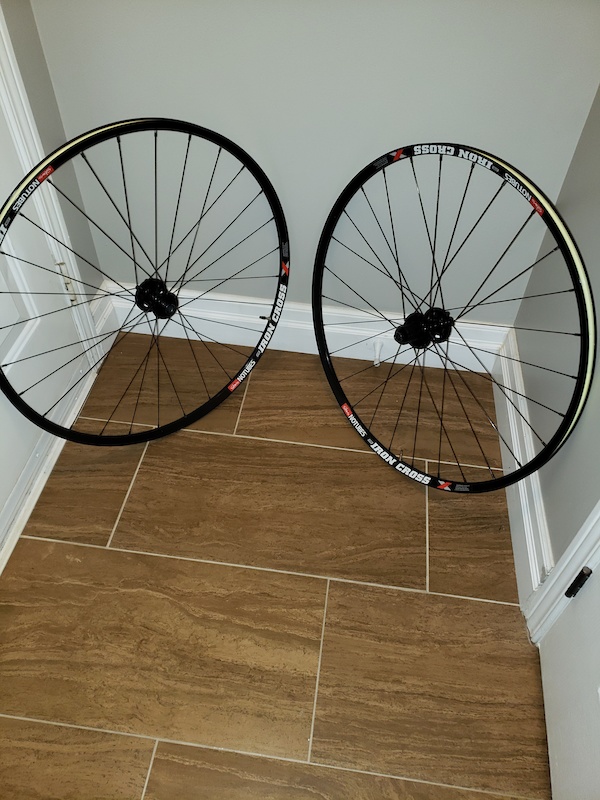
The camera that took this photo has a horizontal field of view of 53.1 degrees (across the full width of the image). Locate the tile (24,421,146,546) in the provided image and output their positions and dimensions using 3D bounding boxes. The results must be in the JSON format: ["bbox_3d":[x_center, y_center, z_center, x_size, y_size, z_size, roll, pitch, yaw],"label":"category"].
[{"bbox_3d":[-0.433,0.164,1.254,0.177,0.010,0.299,7,48,4],"label":"tile"}]

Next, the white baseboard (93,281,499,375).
[{"bbox_3d":[0.009,-0.173,1.472,0.975,0.142,0.016,7,48,4],"label":"white baseboard"}]

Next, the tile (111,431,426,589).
[{"bbox_3d":[-0.044,0.210,1.229,0.603,0.010,0.299,7,48,4],"label":"tile"}]

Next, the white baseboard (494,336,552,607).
[{"bbox_3d":[0.449,0.104,1.242,0.016,0.142,0.606,7,48,4],"label":"white baseboard"}]

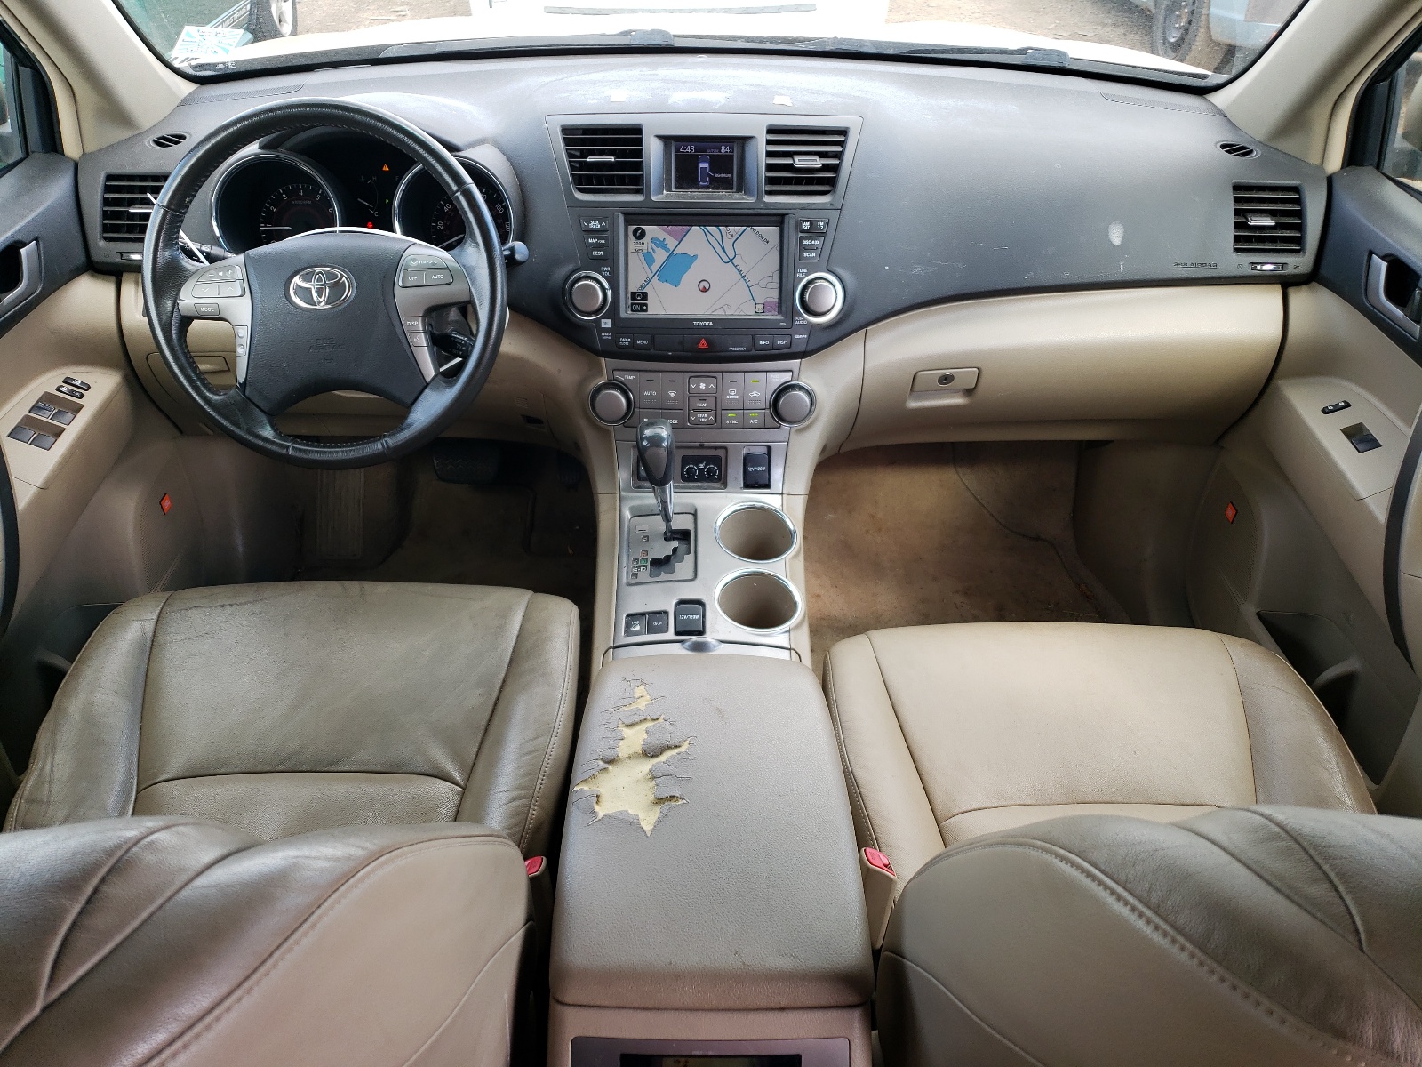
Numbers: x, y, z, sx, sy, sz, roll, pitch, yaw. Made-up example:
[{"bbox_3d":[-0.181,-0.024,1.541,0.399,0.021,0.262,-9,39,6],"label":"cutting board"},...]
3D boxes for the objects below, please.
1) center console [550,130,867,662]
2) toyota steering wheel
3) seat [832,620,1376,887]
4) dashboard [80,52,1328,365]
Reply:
[{"bbox_3d":[-0.005,-0.173,1.162,0.350,0.460,0.520,0,31,0],"label":"center console"},{"bbox_3d":[-0.404,-0.260,1.113,0.385,0.385,0.090,0,0,0],"label":"toyota steering wheel"},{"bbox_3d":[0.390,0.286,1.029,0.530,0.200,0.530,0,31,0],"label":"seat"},{"bbox_3d":[-0.008,-0.422,1.333,1.480,0.330,0.500,0,31,0],"label":"dashboard"}]

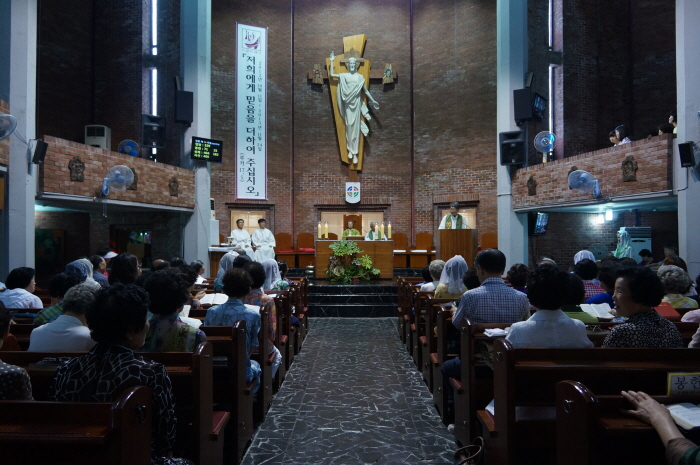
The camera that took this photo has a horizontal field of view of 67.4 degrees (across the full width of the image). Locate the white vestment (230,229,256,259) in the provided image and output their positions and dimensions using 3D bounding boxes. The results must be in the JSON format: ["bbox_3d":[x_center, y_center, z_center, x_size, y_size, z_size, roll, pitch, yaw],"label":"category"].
[{"bbox_3d":[-3.069,0.391,14.945,0.640,1.000,0.700,0,-1,-11],"label":"white vestment"}]

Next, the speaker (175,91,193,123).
[{"bbox_3d":[-3.803,-2.872,12.000,0.360,0.660,0.280,0,3,-25],"label":"speaker"}]

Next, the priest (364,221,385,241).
[{"bbox_3d":[0.677,0.333,14.496,0.600,1.280,0.750,0,-1,0],"label":"priest"}]

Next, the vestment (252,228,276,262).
[{"bbox_3d":[-2.332,0.404,14.295,0.640,1.020,0.680,0,-1,-15],"label":"vestment"}]

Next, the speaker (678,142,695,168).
[{"bbox_3d":[4.820,-1.101,7.500,0.170,0.340,0.180,-19,12,-41],"label":"speaker"}]

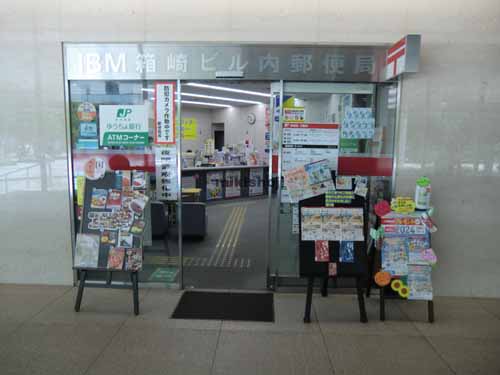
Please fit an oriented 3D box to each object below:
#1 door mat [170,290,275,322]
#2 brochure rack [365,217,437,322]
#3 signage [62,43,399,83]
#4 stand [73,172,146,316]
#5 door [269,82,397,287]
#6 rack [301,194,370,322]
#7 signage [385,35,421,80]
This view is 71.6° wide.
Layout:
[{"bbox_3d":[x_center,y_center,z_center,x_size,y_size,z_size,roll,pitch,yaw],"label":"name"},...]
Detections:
[{"bbox_3d":[-0.226,1.115,3.295,0.902,0.012,0.560,1,7,2],"label":"door mat"},{"bbox_3d":[1.392,0.698,3.207,0.475,0.910,0.500,1,7,2],"label":"brochure rack"},{"bbox_3d":[-0.194,-1.198,3.355,3.230,0.345,0.100,1,7,2],"label":"signage"},{"bbox_3d":[-1.266,0.484,3.261,0.640,1.240,0.520,1,7,2],"label":"stand"},{"bbox_3d":[0.789,0.035,3.492,1.245,2.095,0.090,1,7,2],"label":"door"},{"bbox_3d":[0.744,0.561,3.177,0.605,1.170,0.550,1,7,2],"label":"rack"},{"bbox_3d":[1.346,-1.119,3.060,0.120,0.290,0.440,1,7,2],"label":"signage"}]

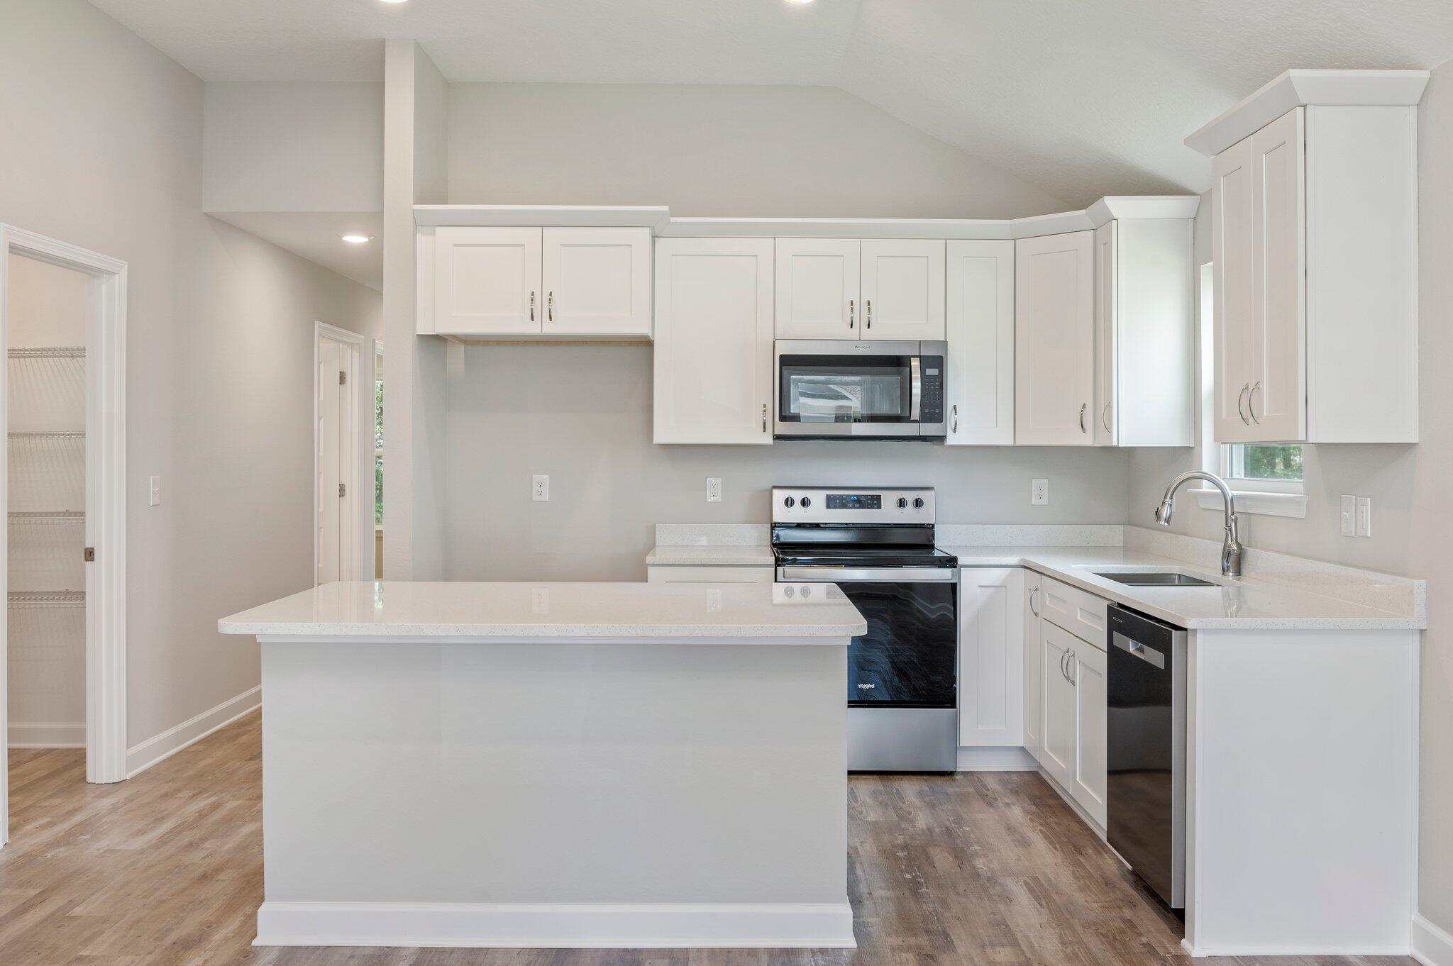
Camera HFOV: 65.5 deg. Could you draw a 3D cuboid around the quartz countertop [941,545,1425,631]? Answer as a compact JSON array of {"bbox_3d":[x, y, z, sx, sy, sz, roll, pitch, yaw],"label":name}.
[{"bbox_3d":[1.423,0.346,4.181,0.900,0.032,2.346,0,2,0],"label":"quartz countertop"}]

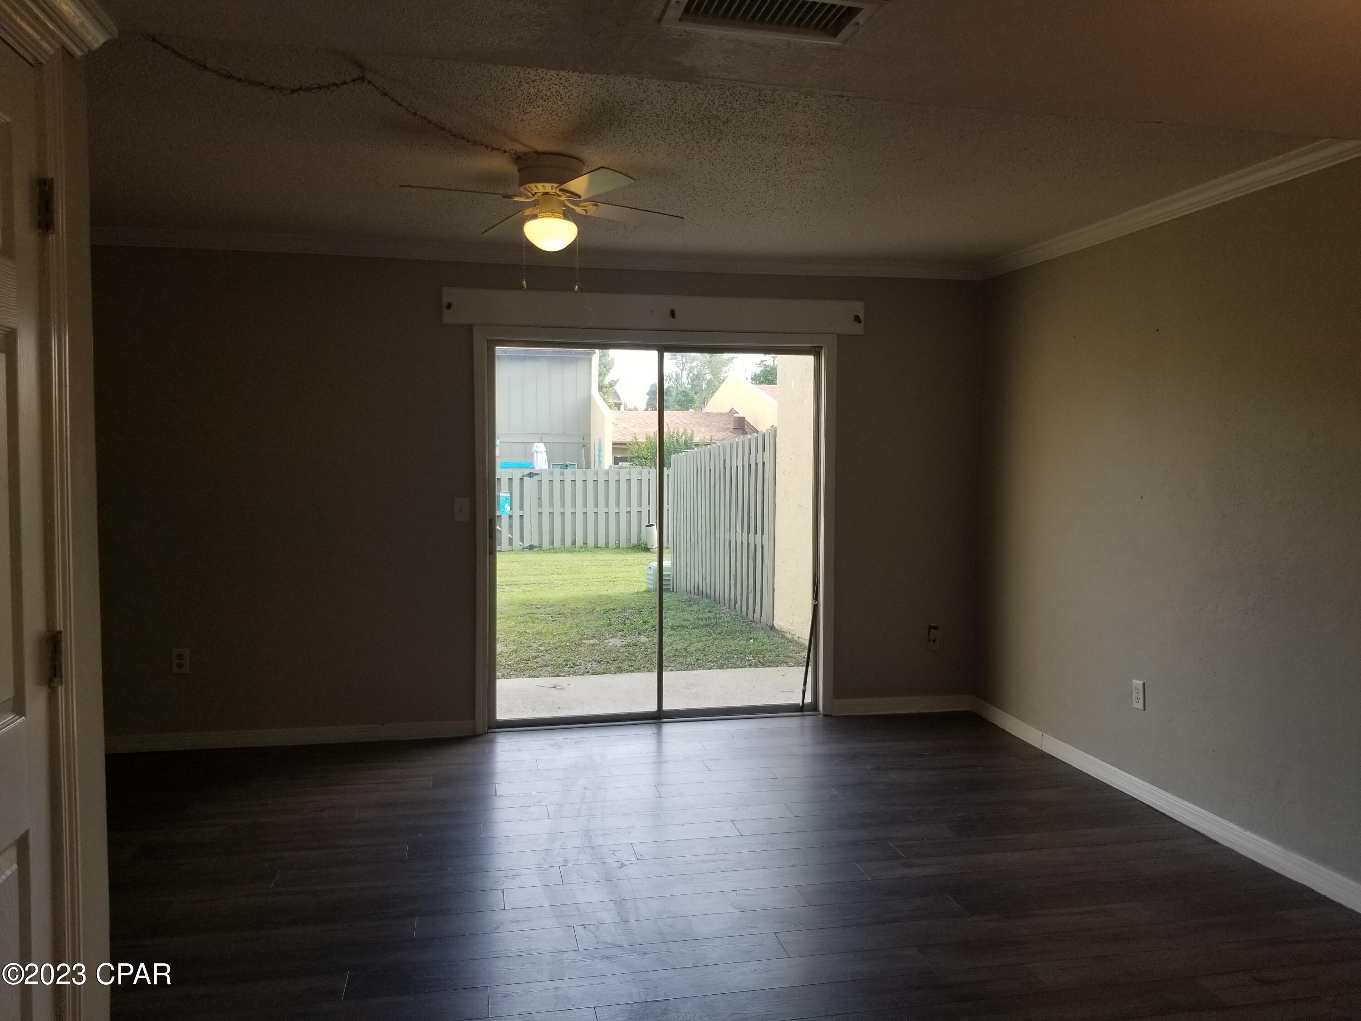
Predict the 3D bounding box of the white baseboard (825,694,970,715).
[{"bbox_3d":[1.229,1.079,5.654,0.814,0.086,0.015,0,3,-11],"label":"white baseboard"}]

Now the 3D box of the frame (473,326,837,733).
[{"bbox_3d":[-0.108,0.100,5.370,1.903,2.063,0.110,0,3,-11],"label":"frame"}]

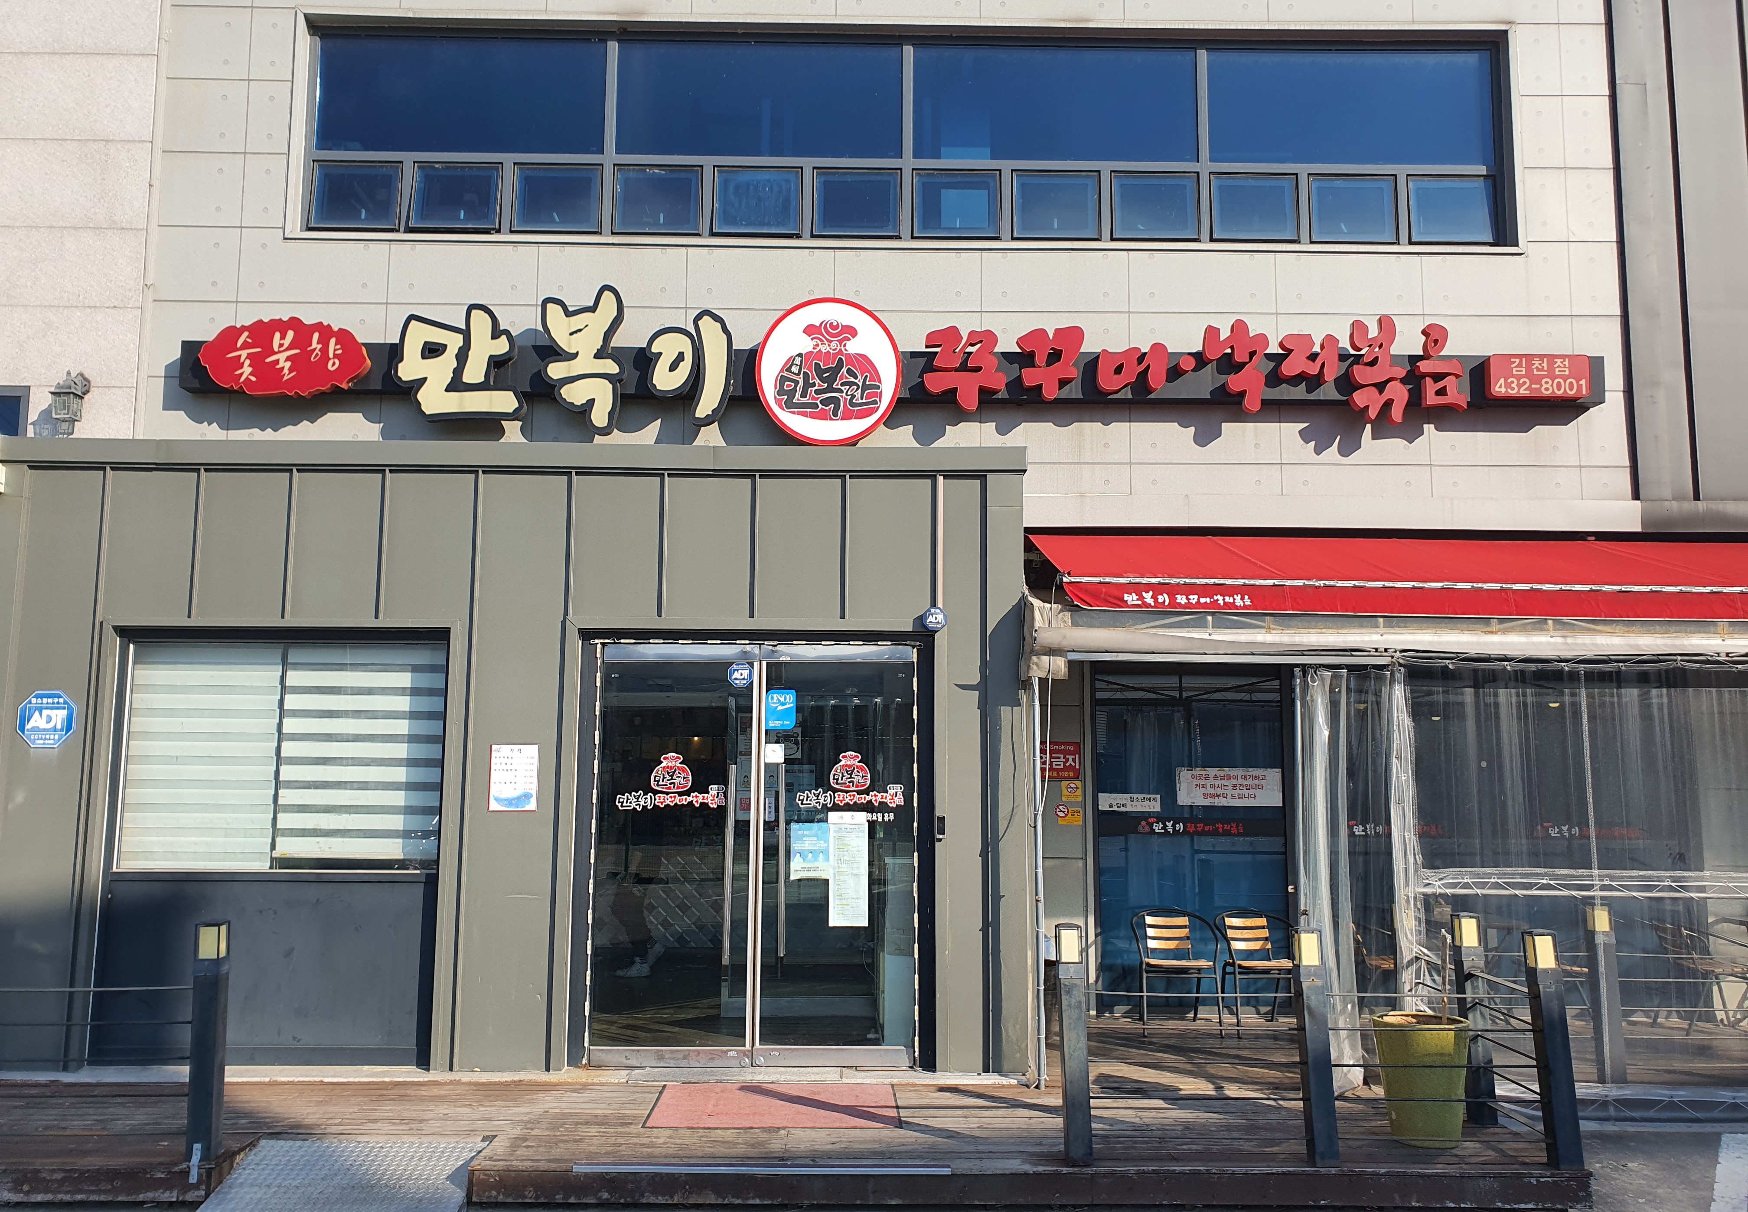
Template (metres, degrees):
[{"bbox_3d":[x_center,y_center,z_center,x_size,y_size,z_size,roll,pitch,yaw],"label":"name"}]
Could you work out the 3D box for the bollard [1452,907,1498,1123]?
[{"bbox_3d":[2.904,1.987,6.340,0.105,0.978,0.105,-2,-6,-1],"label":"bollard"}]

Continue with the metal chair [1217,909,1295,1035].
[{"bbox_3d":[2.507,2.357,8.464,0.525,0.717,0.560,1,-7,-4],"label":"metal chair"}]

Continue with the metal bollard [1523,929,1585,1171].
[{"bbox_3d":[2.945,1.908,5.683,0.105,0.988,0.105,-3,-6,-1],"label":"metal bollard"}]

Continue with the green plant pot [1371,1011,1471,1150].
[{"bbox_3d":[2.530,2.172,6.039,0.457,0.535,0.457,0,-7,0],"label":"green plant pot"}]

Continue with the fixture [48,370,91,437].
[{"bbox_3d":[-5.198,-1.293,8.487,0.180,0.455,0.240,1,-7,-1],"label":"fixture"}]

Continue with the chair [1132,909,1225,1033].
[{"bbox_3d":[1.943,2.352,8.459,0.525,0.717,0.560,0,-7,1],"label":"chair"}]

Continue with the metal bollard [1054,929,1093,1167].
[{"bbox_3d":[0.863,1.883,5.671,0.105,1.000,0.105,-2,-6,-1],"label":"metal bollard"}]

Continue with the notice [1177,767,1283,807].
[{"bbox_3d":[2.438,1.244,8.984,0.721,0.246,0.010,1,-7,-1],"label":"notice"}]

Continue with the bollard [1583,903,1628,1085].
[{"bbox_3d":[3.994,2.110,7.161,0.105,0.938,0.105,-1,-7,-1],"label":"bollard"}]

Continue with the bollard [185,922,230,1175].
[{"bbox_3d":[-2.834,1.853,5.599,0.105,0.984,0.105,-1,-6,-1],"label":"bollard"}]

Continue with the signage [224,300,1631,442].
[{"bbox_3d":[0.150,-1.518,8.591,9.267,1.012,0.270,1,-7,-1],"label":"signage"}]

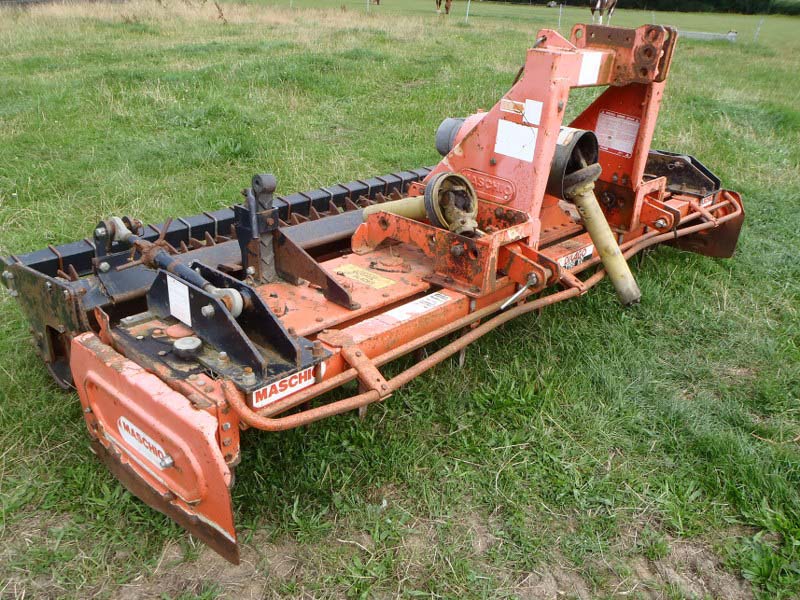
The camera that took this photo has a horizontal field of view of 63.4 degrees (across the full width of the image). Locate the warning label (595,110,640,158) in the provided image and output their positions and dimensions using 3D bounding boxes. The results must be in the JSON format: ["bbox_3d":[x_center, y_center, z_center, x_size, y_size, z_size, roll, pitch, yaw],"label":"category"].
[{"bbox_3d":[0.878,-0.676,2.632,0.177,0.157,0.004,28,35,36],"label":"warning label"}]

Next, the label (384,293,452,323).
[{"bbox_3d":[0.055,0.018,1.907,0.069,0.004,0.240,24,32,39],"label":"label"}]

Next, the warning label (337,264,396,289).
[{"bbox_3d":[-0.116,-0.077,2.102,0.211,0.004,0.085,24,32,39],"label":"warning label"}]

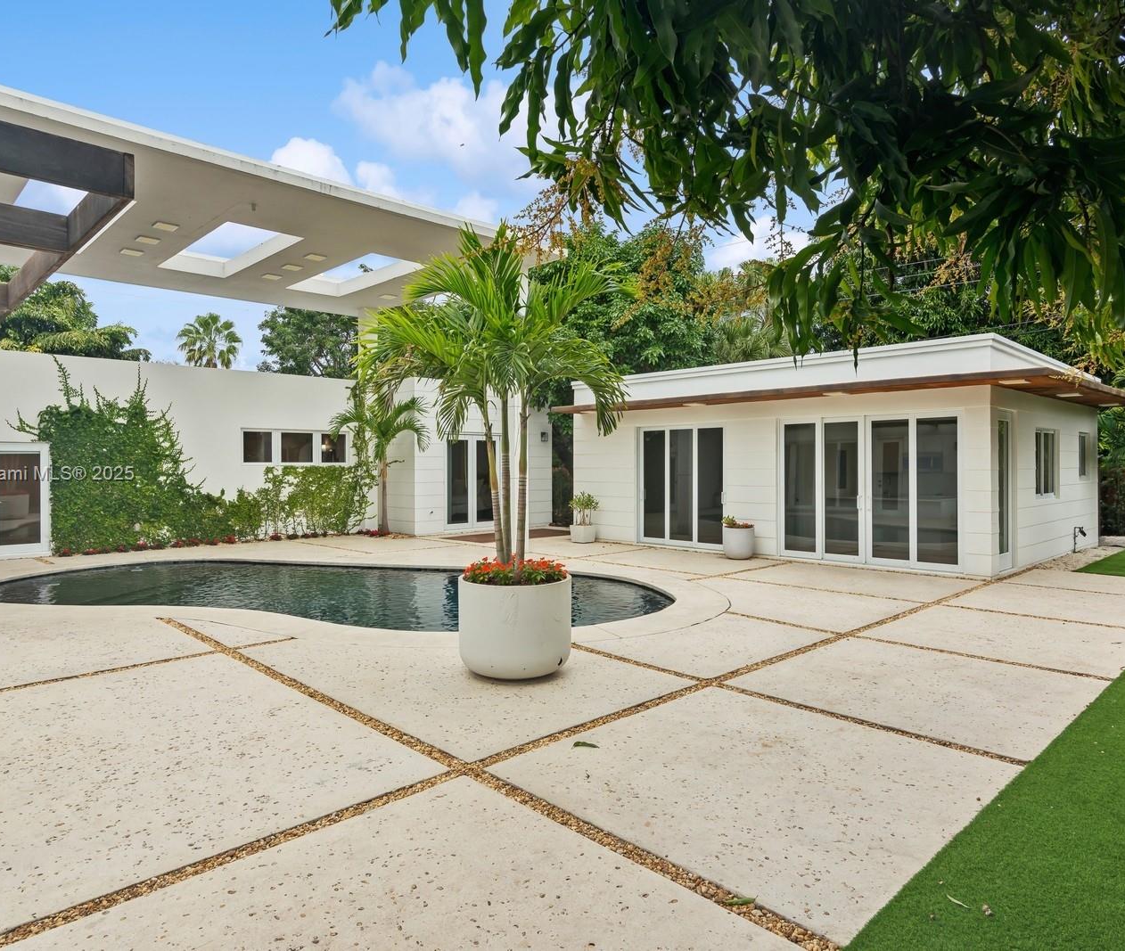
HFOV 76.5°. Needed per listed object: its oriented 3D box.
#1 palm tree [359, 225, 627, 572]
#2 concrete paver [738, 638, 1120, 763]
[{"bbox_3d":[-0.539,-0.541,5.514,1.950,2.680,1.850,0,1,0],"label":"palm tree"},{"bbox_3d":[2.572,1.526,5.134,2.060,0.080,1.870,-1,1,-43],"label":"concrete paver"}]

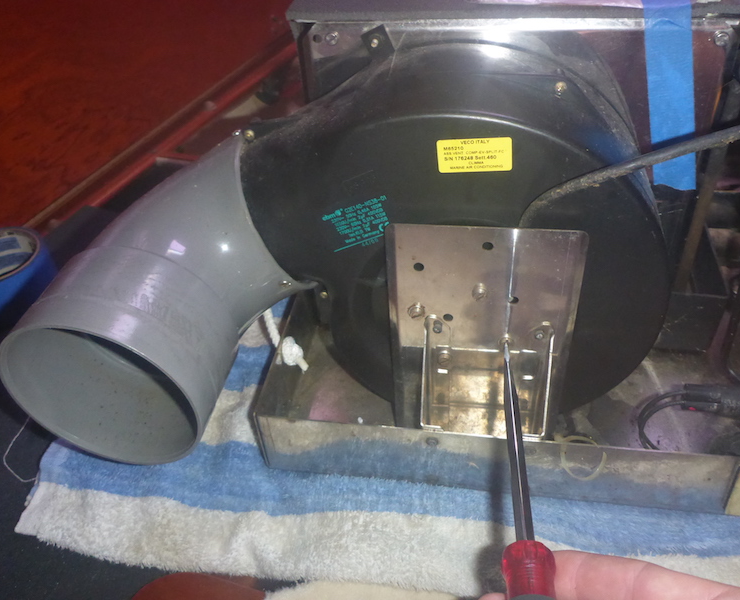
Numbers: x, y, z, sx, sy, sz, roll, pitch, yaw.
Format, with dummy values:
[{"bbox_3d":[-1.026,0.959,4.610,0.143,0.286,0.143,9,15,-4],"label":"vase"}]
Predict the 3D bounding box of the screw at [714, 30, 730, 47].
[{"bbox_3d":[0.197,-0.145,0.361,0.008,0.008,0.005,3,39,9],"label":"screw"}]

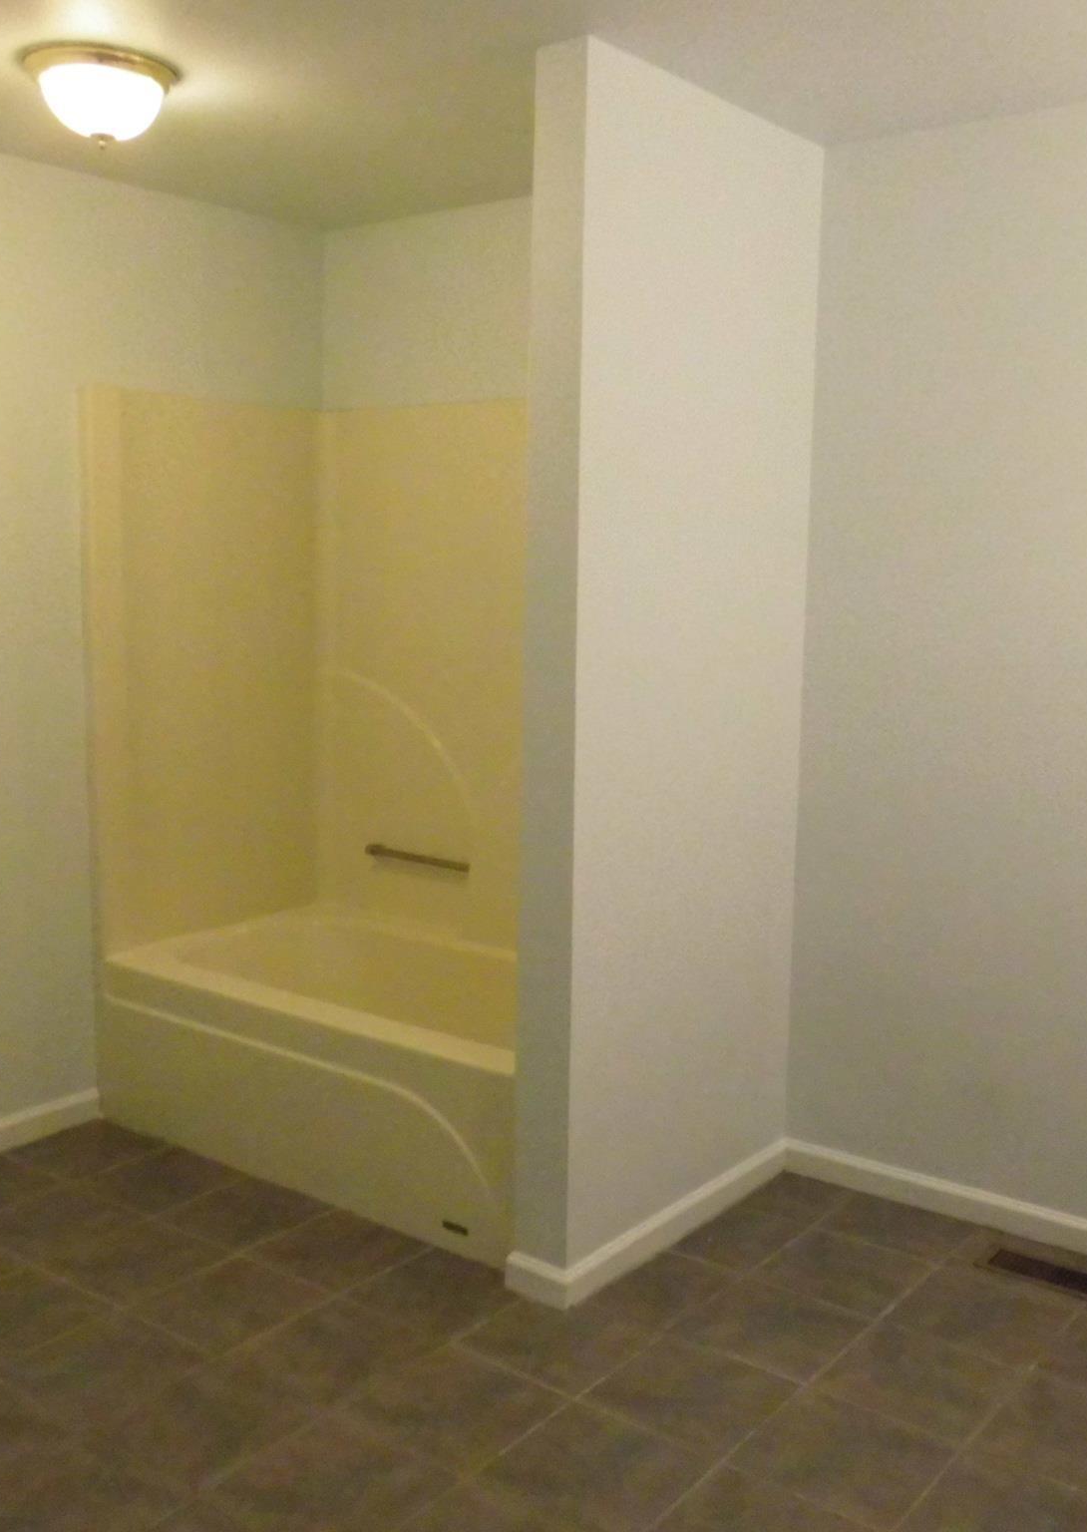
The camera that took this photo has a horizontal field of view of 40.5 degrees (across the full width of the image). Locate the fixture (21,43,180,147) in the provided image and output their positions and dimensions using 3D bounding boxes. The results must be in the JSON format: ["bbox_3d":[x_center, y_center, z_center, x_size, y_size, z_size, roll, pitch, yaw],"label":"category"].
[{"bbox_3d":[-0.875,-1.308,2.925,0.300,0.150,0.300,1,8,0],"label":"fixture"}]

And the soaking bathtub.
[{"bbox_3d":[-0.362,0.766,3.893,1.480,0.452,0.854,7,9,37],"label":"soaking bathtub"}]

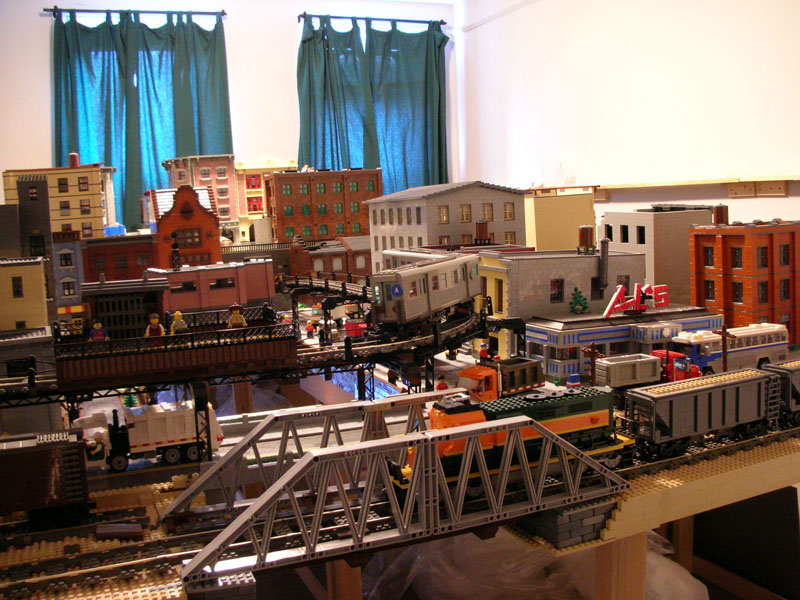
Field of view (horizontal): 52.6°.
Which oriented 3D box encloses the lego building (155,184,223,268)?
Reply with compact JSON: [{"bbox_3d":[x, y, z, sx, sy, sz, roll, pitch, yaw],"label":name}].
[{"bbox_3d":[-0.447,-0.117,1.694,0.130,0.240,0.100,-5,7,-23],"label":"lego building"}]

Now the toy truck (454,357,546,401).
[{"bbox_3d":[0.147,0.130,1.156,0.132,0.084,0.053,-7,8,-37],"label":"toy truck"}]

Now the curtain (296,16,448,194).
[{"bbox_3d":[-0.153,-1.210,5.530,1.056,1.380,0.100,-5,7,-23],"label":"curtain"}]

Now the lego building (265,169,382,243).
[{"bbox_3d":[-0.285,-0.350,3.029,0.412,0.255,0.175,-5,7,-23],"label":"lego building"}]

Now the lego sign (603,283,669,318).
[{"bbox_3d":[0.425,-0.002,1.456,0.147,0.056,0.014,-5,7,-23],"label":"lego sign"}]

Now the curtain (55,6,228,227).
[{"bbox_3d":[-1.553,-1.038,4.924,1.040,1.400,0.100,-5,7,-23],"label":"curtain"}]

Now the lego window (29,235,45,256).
[{"bbox_3d":[-0.740,-0.108,1.654,0.032,0.046,0.010,-5,7,-23],"label":"lego window"}]

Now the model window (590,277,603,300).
[{"bbox_3d":[0.396,-0.023,1.629,0.032,0.048,0.010,-5,7,-23],"label":"model window"}]

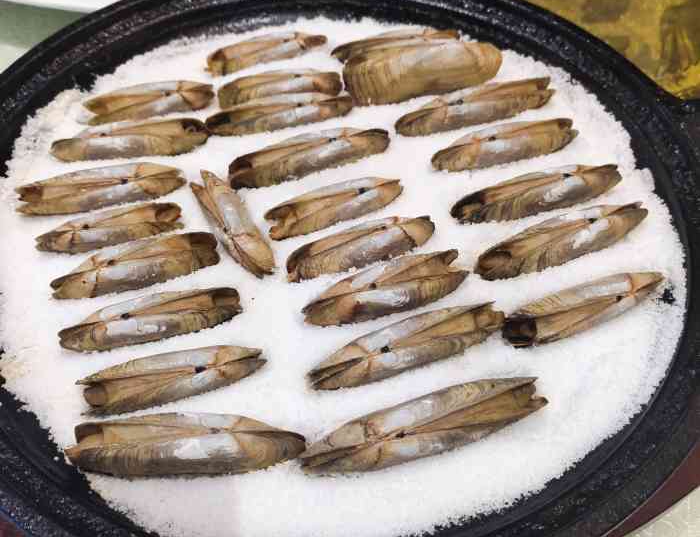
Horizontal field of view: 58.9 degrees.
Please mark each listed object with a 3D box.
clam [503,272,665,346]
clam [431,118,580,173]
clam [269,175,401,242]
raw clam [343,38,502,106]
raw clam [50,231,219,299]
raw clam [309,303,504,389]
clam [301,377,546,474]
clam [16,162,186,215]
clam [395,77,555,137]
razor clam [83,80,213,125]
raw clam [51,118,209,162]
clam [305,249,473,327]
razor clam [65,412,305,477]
[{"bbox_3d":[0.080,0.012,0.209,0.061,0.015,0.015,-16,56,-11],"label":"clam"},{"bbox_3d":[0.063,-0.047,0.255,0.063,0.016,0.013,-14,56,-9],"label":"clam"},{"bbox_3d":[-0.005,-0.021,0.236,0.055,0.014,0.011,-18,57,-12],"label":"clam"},{"bbox_3d":[0.032,-0.089,0.277,0.071,0.024,0.015,-9,16,-6],"label":"raw clam"},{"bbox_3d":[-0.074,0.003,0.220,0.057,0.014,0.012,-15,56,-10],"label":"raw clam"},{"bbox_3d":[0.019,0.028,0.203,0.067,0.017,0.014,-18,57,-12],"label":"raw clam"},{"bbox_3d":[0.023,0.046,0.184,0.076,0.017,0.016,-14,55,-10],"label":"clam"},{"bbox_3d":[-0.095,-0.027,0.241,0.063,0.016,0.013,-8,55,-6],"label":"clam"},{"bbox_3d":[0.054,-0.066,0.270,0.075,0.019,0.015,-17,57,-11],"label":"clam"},{"bbox_3d":[-0.087,-0.072,0.269,0.054,0.014,0.016,-10,55,-7],"label":"razor clam"},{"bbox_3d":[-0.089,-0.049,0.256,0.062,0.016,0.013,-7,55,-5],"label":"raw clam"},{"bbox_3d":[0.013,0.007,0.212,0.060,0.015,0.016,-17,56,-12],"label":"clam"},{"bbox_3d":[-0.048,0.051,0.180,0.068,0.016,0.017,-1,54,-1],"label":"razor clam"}]

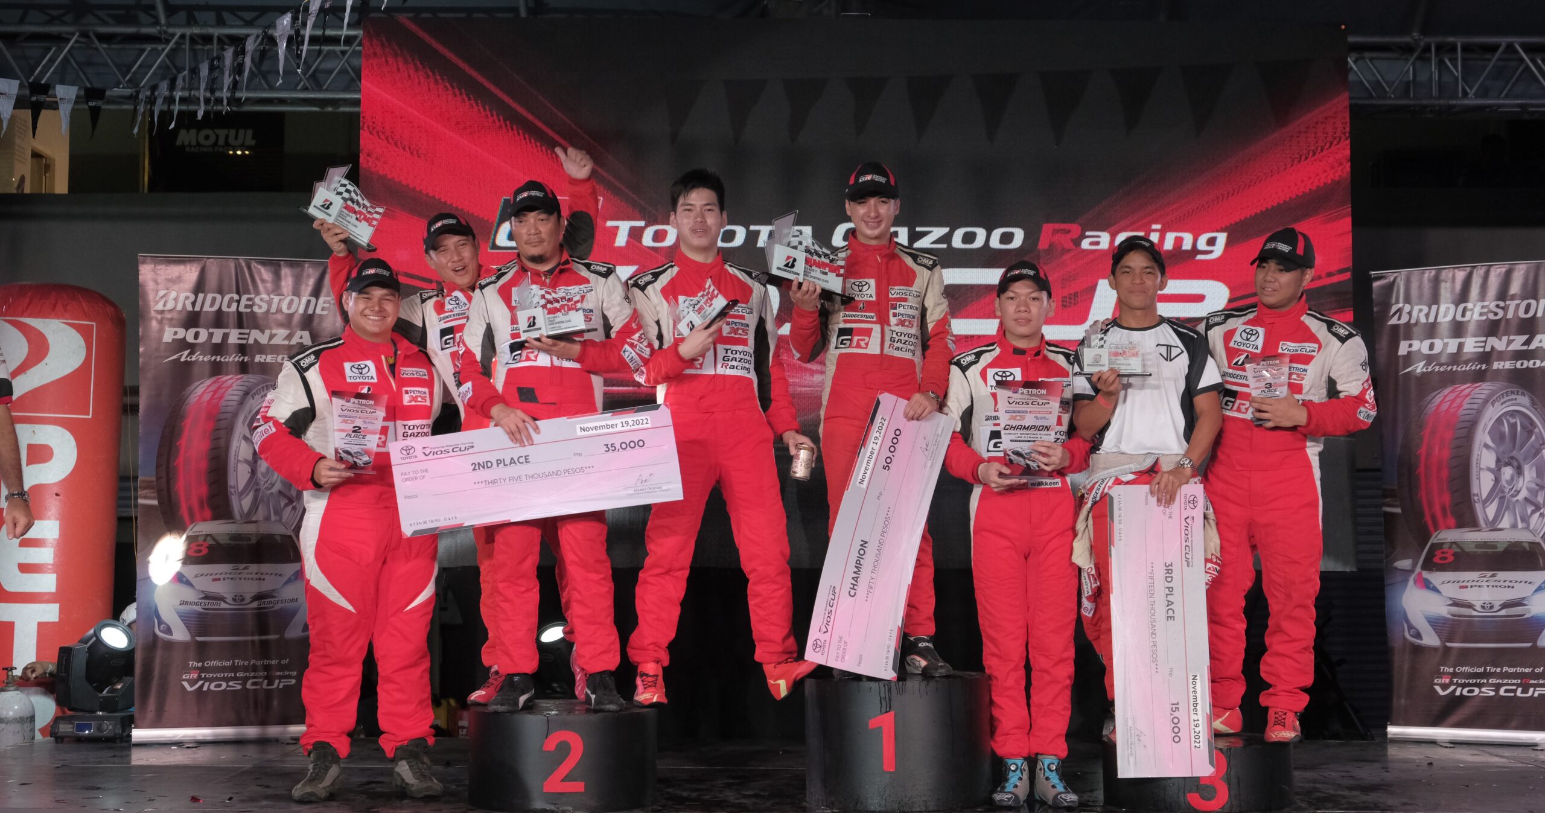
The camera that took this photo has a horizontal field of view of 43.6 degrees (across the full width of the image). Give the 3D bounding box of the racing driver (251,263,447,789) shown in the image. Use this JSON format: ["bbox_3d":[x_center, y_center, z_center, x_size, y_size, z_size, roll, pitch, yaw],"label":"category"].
[{"bbox_3d":[-1.397,0.388,6.343,0.639,1.768,0.430,2,-4,-22],"label":"racing driver"}]

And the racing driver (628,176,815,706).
[{"bbox_3d":[-0.167,0.089,6.451,0.640,1.787,0.460,0,-4,-2],"label":"racing driver"}]

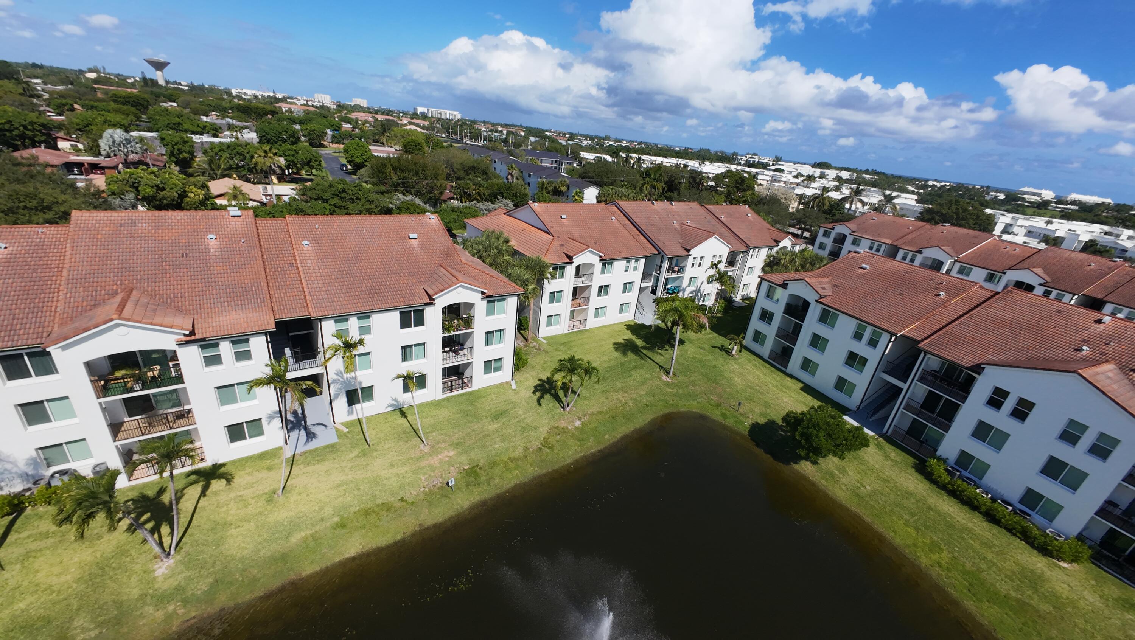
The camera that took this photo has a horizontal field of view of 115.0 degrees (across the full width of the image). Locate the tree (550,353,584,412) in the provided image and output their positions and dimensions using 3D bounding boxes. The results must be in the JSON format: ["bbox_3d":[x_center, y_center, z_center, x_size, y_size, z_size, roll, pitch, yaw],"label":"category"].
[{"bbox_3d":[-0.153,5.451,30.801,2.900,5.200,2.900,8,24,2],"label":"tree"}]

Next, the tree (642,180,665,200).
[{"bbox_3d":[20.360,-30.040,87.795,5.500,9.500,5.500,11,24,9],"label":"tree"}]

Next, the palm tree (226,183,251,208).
[{"bbox_3d":[-61.075,-22.562,67.800,3.700,5.600,3.700,-14,32,-38],"label":"palm tree"}]

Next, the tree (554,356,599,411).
[{"bbox_3d":[0.546,5.532,30.771,3.800,5.300,3.200,8,24,2],"label":"tree"}]

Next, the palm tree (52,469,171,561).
[{"bbox_3d":[-20.438,9.675,17.083,3.500,5.700,3.700,21,27,27],"label":"palm tree"}]

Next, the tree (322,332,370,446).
[{"bbox_3d":[-14.264,5.009,23.972,2.900,9.000,3.100,-8,28,-31],"label":"tree"}]

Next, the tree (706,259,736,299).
[{"bbox_3d":[21.843,-4.746,52.849,4.100,8.000,4.000,17,26,21],"label":"tree"}]

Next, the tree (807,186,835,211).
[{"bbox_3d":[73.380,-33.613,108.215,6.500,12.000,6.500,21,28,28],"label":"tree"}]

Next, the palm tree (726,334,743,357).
[{"bbox_3d":[18.810,2.820,40.783,2.000,2.500,2.000,19,27,25],"label":"palm tree"}]

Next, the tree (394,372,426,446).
[{"bbox_3d":[-10.613,5.913,24.448,2.100,5.000,2.000,-5,27,-24],"label":"tree"}]

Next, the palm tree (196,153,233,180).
[{"bbox_3d":[-77.205,-32.526,80.233,6.300,8.000,6.300,-15,33,-40],"label":"palm tree"}]

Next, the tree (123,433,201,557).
[{"bbox_3d":[-18.925,8.215,17.106,2.500,5.300,2.500,22,28,29],"label":"tree"}]

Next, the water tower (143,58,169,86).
[{"bbox_3d":[-511.526,-304.359,456.297,23.000,42.000,23.000,-17,34,-42],"label":"water tower"}]

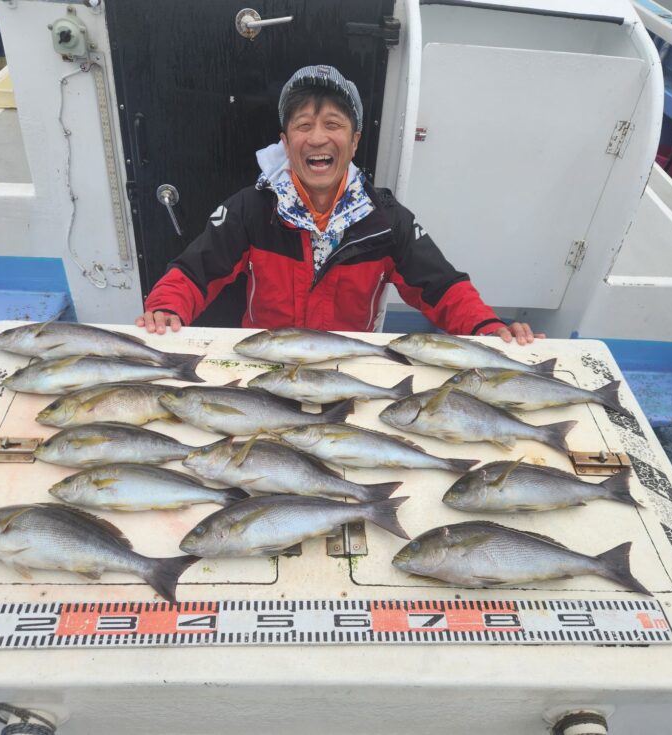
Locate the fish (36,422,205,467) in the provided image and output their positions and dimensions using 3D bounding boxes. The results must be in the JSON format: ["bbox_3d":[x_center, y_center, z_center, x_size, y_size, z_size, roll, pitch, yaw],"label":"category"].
[{"bbox_3d":[-0.316,0.119,1.028,0.301,0.044,0.085,-1,42,-8],"label":"fish"}]

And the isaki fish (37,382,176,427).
[{"bbox_3d":[-0.323,0.051,1.093,0.337,0.041,0.080,-9,43,-15],"label":"isaki fish"}]

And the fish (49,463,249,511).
[{"bbox_3d":[-0.273,0.179,0.965,0.291,0.043,0.078,3,41,-3],"label":"fish"}]

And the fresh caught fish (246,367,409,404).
[{"bbox_3d":[-0.003,0.033,1.147,0.302,0.040,0.080,-1,42,-7],"label":"fresh caught fish"}]

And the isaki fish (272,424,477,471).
[{"bbox_3d":[0.071,0.134,1.049,0.335,0.049,0.080,7,41,2],"label":"isaki fish"}]

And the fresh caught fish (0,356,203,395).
[{"bbox_3d":[-0.399,0.008,1.133,0.337,0.044,0.087,-5,42,-12],"label":"fresh caught fish"}]

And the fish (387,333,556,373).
[{"bbox_3d":[0.264,-0.024,1.236,0.328,0.044,0.087,6,41,1],"label":"fish"}]

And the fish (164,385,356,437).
[{"bbox_3d":[-0.134,0.073,1.095,0.334,0.049,0.101,2,41,-3],"label":"fish"}]

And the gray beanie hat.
[{"bbox_3d":[-0.032,-0.597,1.450,0.182,0.137,0.220,3,23,-3],"label":"gray beanie hat"}]

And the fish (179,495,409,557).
[{"bbox_3d":[-0.048,0.220,0.937,0.347,0.050,0.097,-6,42,-12],"label":"fish"}]

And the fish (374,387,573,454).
[{"bbox_3d":[0.250,0.086,1.121,0.356,0.051,0.114,5,41,-1],"label":"fish"}]

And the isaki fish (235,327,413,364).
[{"bbox_3d":[-0.024,-0.041,1.236,0.338,0.050,0.088,0,41,-6],"label":"isaki fish"}]

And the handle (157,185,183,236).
[{"bbox_3d":[-0.473,-0.442,1.838,0.062,0.139,0.045,1,41,-4],"label":"handle"}]

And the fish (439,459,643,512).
[{"bbox_3d":[0.319,0.181,1.004,0.326,0.048,0.095,-3,42,-9],"label":"fish"}]

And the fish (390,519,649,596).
[{"bbox_3d":[0.256,0.260,0.905,0.358,0.052,0.102,2,41,-4],"label":"fish"}]

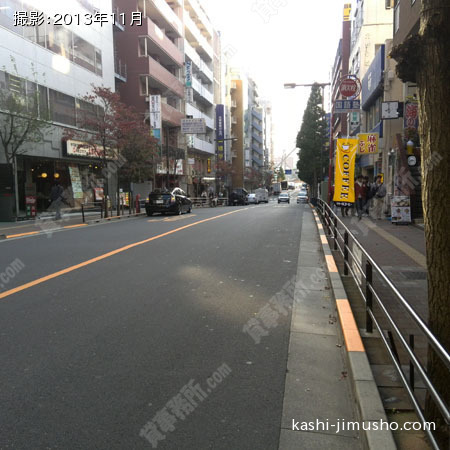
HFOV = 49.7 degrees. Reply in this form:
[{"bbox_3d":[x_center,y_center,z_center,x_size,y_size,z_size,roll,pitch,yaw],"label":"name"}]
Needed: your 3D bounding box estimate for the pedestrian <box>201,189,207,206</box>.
[{"bbox_3d":[-1.976,-2.539,44.800,0.500,1.660,0.350,0,5,9],"label":"pedestrian"}]

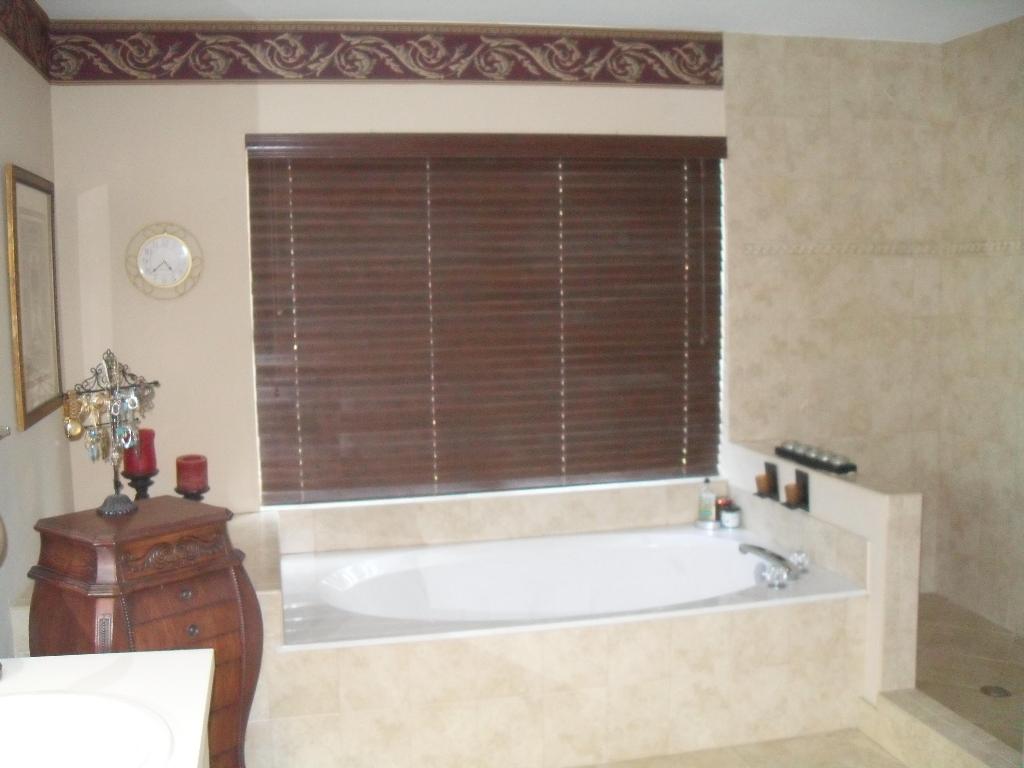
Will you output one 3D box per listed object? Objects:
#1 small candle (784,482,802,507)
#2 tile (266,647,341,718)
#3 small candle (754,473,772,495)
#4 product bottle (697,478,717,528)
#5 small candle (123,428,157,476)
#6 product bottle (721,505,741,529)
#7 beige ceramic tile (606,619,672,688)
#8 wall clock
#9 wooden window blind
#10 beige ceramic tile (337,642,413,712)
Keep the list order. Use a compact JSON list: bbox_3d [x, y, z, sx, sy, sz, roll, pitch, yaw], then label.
[{"bbox_3d":[1.005,0.395,3.703,0.057,0.070,0.057,-2,6,-12],"label":"small candle"},{"bbox_3d":[-0.588,0.850,2.928,0.202,0.199,0.012,-3,6,-12],"label":"tile"},{"bbox_3d":[0.955,0.378,3.932,0.057,0.070,0.057,-2,6,-12],"label":"small candle"},{"bbox_3d":[0.796,0.486,4.223,0.070,0.185,0.055,-1,6,2],"label":"product bottle"},{"bbox_3d":[-1.257,0.232,3.500,0.103,0.148,0.103,-2,6,-12],"label":"small candle"},{"bbox_3d":[0.890,0.539,4.218,0.080,0.086,0.080,-1,6,2],"label":"product bottle"},{"bbox_3d":[0.386,0.812,3.134,0.204,0.202,0.012,-3,6,-12],"label":"beige ceramic tile"},{"bbox_3d":[-1.256,-0.444,3.744,0.270,0.275,0.040,-2,6,-12],"label":"wall clock"},{"bbox_3d":[-0.047,-0.263,4.082,1.880,1.390,0.080,-2,6,-12],"label":"wooden window blind"},{"bbox_3d":[-0.394,0.844,2.968,0.201,0.201,0.012,-3,6,-12],"label":"beige ceramic tile"}]

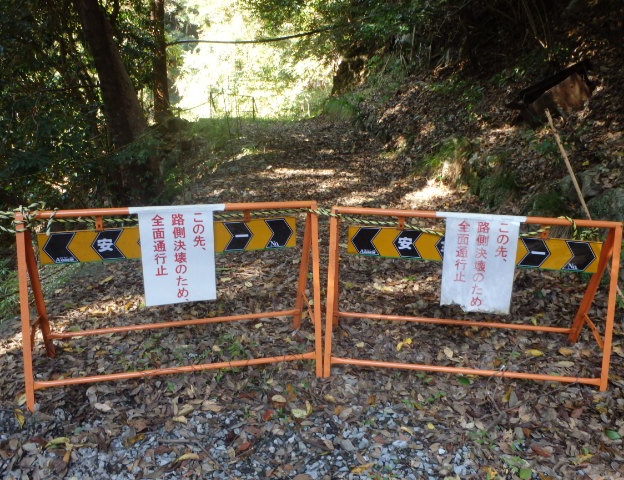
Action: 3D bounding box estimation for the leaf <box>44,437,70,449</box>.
[{"bbox_3d":[-0.892,0.711,1.950,0.084,0.018,0.033,-7,20,-23],"label":"leaf"}]

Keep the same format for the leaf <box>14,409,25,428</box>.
[{"bbox_3d":[-1.095,0.664,2.078,0.032,0.016,0.110,-12,22,-34],"label":"leaf"}]

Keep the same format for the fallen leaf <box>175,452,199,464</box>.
[{"bbox_3d":[-0.427,0.746,1.896,0.082,0.016,0.030,-5,19,-17],"label":"fallen leaf"}]

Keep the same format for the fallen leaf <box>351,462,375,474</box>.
[{"bbox_3d":[0.177,0.776,1.900,0.090,0.015,0.030,-8,20,-25],"label":"fallen leaf"}]

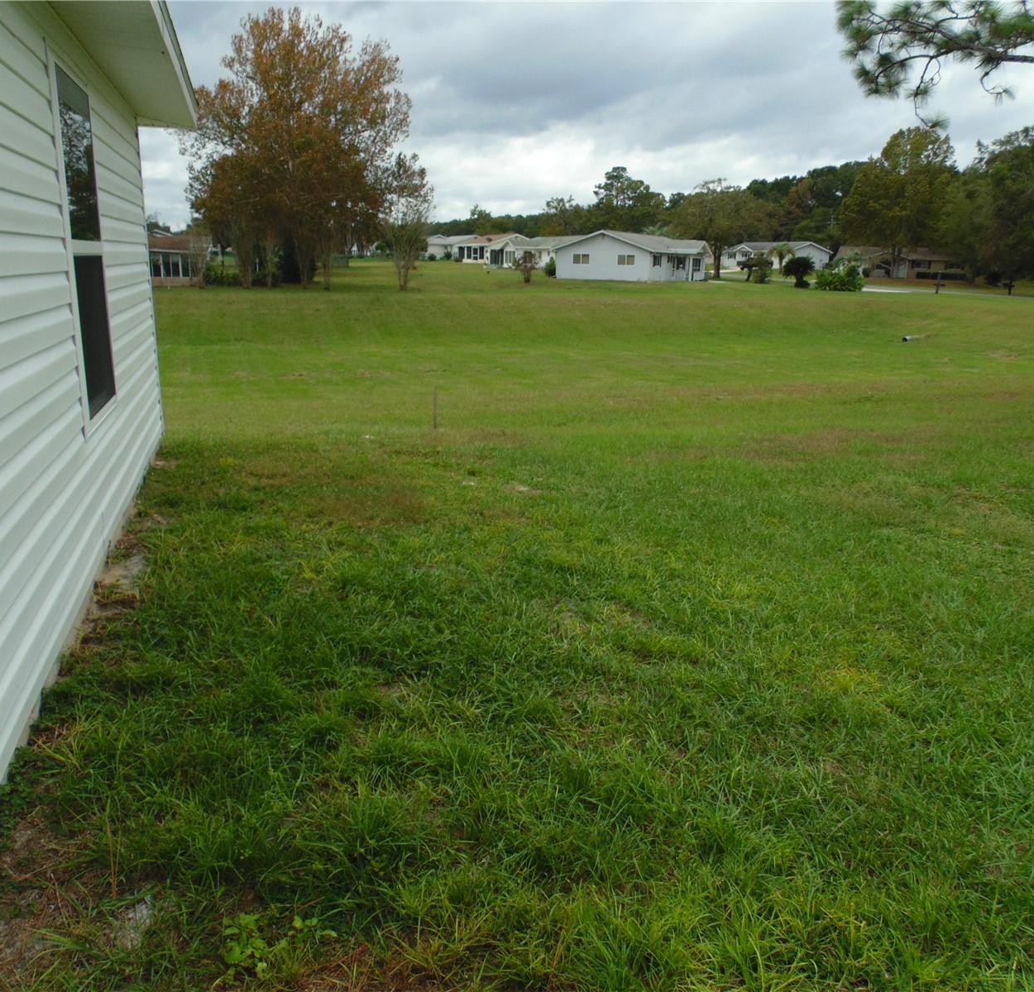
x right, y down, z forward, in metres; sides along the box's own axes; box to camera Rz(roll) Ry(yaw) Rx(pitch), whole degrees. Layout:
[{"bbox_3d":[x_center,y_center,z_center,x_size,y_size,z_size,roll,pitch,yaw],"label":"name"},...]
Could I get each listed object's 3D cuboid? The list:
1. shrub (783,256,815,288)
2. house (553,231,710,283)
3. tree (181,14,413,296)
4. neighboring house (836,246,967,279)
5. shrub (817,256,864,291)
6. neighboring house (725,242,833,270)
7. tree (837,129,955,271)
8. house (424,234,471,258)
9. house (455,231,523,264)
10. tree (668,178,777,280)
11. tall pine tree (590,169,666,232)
[{"bbox_3d":[19.395,-15.404,57.901,2.274,2.198,2.274,1,15,0],"label":"shrub"},{"bbox_3d":[12.320,-23.367,82.181,11.300,4.300,17.400,9,17,26],"label":"house"},{"bbox_3d":[-15.408,-23.762,58.344,15.987,18.119,15.987,1,15,0],"label":"tree"},{"bbox_3d":[52.553,-31.861,114.823,16.500,4.200,9.600,7,16,19],"label":"neighboring house"},{"bbox_3d":[20.506,-14.087,53.384,3.144,2.122,3.144,1,15,0],"label":"shrub"},{"bbox_3d":[43.884,-39.597,139.389,9.600,4.300,15.500,-6,17,-23],"label":"neighboring house"},{"bbox_3d":[47.772,-36.765,105.808,14.643,18.208,14.643,1,15,0],"label":"tree"},{"bbox_3d":[-10.506,-46.505,157.864,9.600,4.250,14.000,-5,17,-22],"label":"house"},{"bbox_3d":[-1.921,-39.700,135.530,9.800,4.250,13.800,-5,17,-22],"label":"house"},{"bbox_3d":[21.603,-27.764,87.672,11.194,9.887,11.194,1,15,0],"label":"tree"},{"bbox_3d":[19.296,-48.538,147.301,12.951,17.093,12.951,1,15,0],"label":"tall pine tree"}]

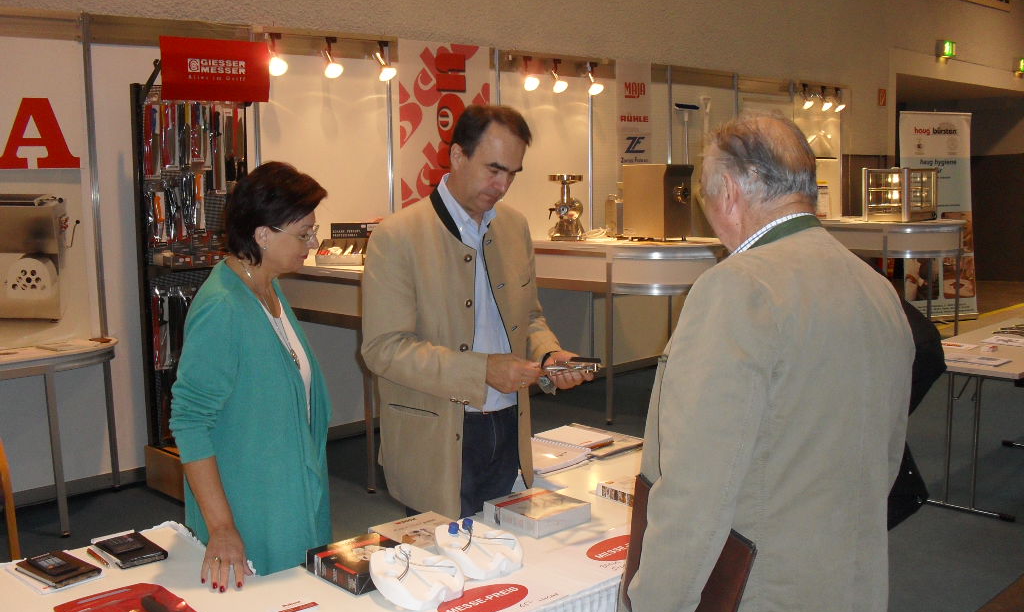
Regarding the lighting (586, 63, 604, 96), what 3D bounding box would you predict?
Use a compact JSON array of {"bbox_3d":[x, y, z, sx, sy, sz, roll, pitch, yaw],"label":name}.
[{"bbox_3d":[0.642,-1.740,7.956,0.101,0.252,0.121,-8,10,-42],"label":"lighting"}]

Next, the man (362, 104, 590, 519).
[{"bbox_3d":[-0.077,0.400,2.694,0.600,1.820,0.480,-7,9,-40],"label":"man"}]

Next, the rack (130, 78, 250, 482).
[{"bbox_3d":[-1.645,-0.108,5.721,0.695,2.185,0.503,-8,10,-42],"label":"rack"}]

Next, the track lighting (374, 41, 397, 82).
[{"bbox_3d":[-0.785,-1.526,6.450,0.100,0.230,0.140,-8,10,-43],"label":"track lighting"}]

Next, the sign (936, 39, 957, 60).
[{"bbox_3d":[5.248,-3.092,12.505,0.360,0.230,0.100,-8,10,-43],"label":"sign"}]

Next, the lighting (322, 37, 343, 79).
[{"bbox_3d":[-1.071,-1.480,6.178,0.100,0.230,0.140,-8,10,-43],"label":"lighting"}]

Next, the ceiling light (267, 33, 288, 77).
[{"bbox_3d":[-1.379,-1.479,6.088,0.101,0.252,0.121,-8,10,-42],"label":"ceiling light"}]

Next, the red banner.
[{"bbox_3d":[-1.561,-1.241,5.470,0.615,0.320,0.120,-8,10,-43],"label":"red banner"}]

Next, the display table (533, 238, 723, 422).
[{"bbox_3d":[0.860,0.122,7.391,1.057,1.208,1.510,-8,10,-42],"label":"display table"}]

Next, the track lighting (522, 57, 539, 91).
[{"bbox_3d":[0.131,-1.644,7.323,0.100,0.230,0.140,-8,10,-43],"label":"track lighting"}]

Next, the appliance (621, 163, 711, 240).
[{"bbox_3d":[1.038,-0.731,7.280,0.312,0.514,0.393,-8,10,-42],"label":"appliance"}]

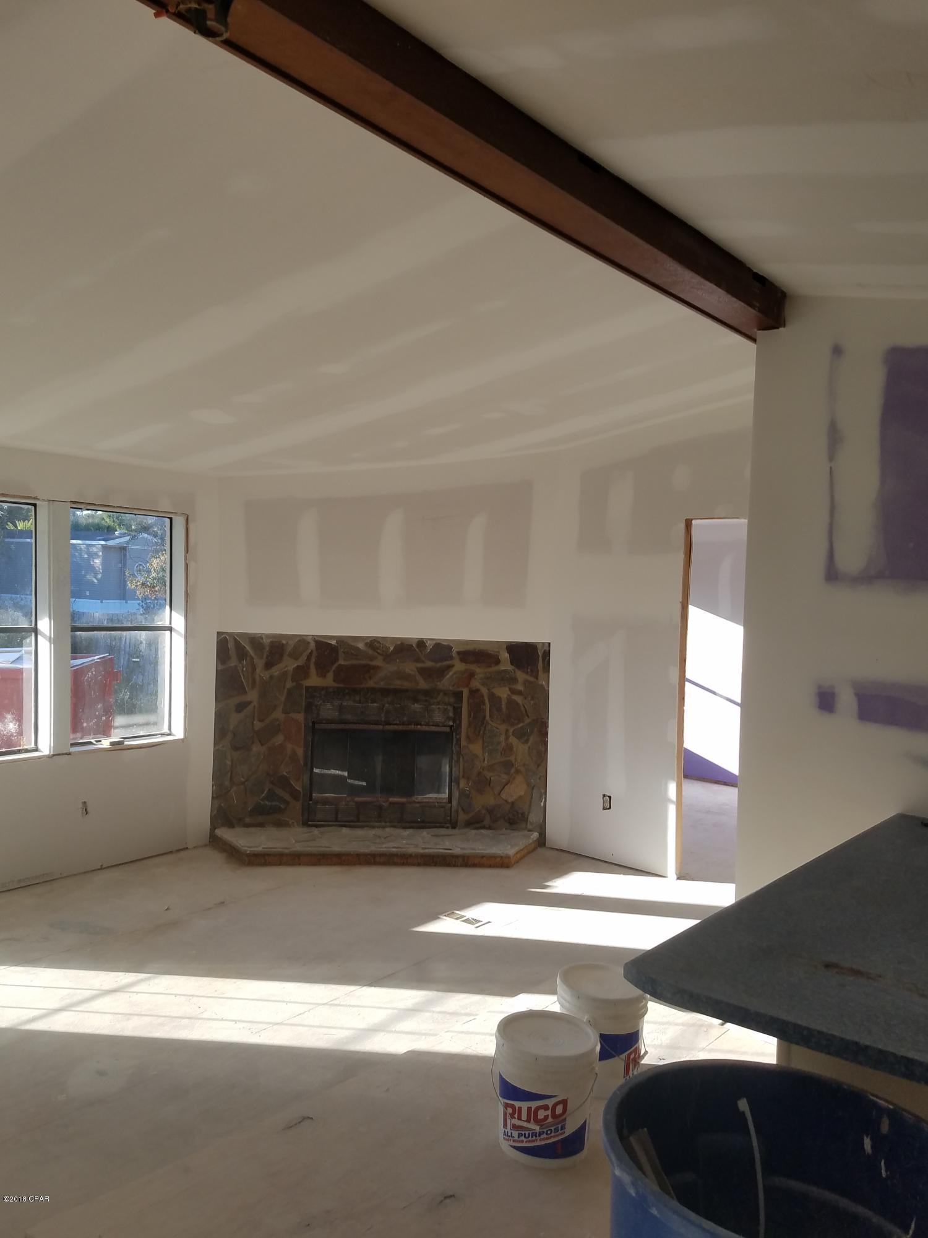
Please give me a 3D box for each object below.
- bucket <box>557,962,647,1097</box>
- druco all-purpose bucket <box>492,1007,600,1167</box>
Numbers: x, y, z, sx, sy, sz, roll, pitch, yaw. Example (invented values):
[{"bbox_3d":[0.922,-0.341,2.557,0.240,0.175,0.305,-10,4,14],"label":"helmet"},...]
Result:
[{"bbox_3d":[0.461,1.375,3.118,0.307,0.335,0.307,2,1,0],"label":"bucket"},{"bbox_3d":[0.240,1.381,2.740,0.307,0.335,0.307,2,1,0],"label":"druco all-purpose bucket"}]

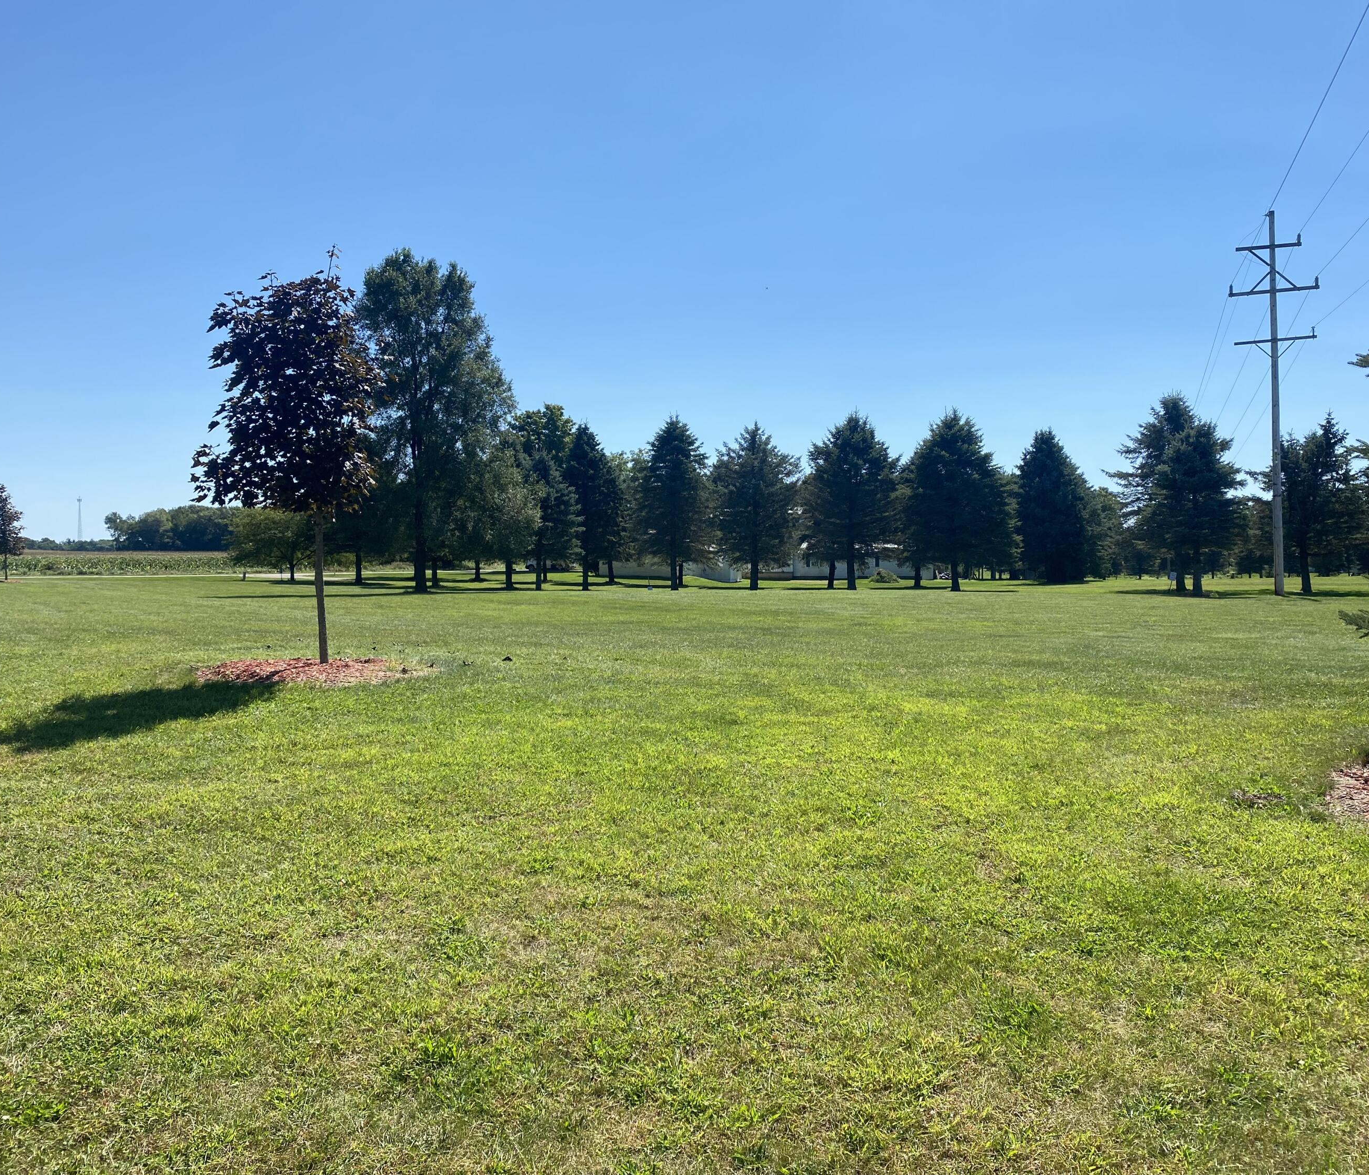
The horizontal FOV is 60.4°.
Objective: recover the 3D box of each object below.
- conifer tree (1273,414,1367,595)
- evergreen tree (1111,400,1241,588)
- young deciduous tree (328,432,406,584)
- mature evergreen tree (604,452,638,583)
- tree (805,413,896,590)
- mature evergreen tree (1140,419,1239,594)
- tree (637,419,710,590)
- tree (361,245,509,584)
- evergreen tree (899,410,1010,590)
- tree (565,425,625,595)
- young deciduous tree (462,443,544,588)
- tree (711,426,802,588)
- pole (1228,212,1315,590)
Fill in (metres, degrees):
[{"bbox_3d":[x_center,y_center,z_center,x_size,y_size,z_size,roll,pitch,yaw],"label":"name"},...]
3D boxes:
[{"bbox_3d":[27.750,-3.690,52.000,4.810,7.920,4.810,0,2,0],"label":"conifer tree"},{"bbox_3d":[19.911,-3.758,47.370,5.013,7.965,5.013,1,2,23],"label":"evergreen tree"},{"bbox_3d":[-17.100,-4.280,63.000,4.260,8.160,4.260,0,2,0],"label":"young deciduous tree"},{"bbox_3d":[-4.023,-3.907,64.880,2.930,7.345,2.930,0,2,-4],"label":"mature evergreen tree"},{"bbox_3d":[7.525,-3.840,52.870,4.127,7.959,4.127,0,2,8],"label":"tree"},{"bbox_3d":[18.257,-2.858,42.395,3.614,6.383,3.614,1,2,23],"label":"mature evergreen tree"},{"bbox_3d":[-0.420,-3.850,54.000,3.480,7.980,3.480,0,2,0],"label":"tree"},{"bbox_3d":[-11.301,-7.425,52.749,6.788,15.355,6.788,0,2,-12],"label":"tree"},{"bbox_3d":[11.720,-3.790,51.000,4.830,7.850,4.830,0,2,0],"label":"evergreen tree"},{"bbox_3d":[-4.128,-3.690,53.875,2.877,7.664,2.877,0,2,-4],"label":"tree"},{"bbox_3d":[-8.550,-3.300,55.000,3.780,6.840,3.780,0,2,0],"label":"young deciduous tree"},{"bbox_3d":[3.220,-3.640,53.000,3.970,7.550,3.970,0,2,0],"label":"tree"},{"bbox_3d":[21.374,-6.580,42.274,2.950,13.831,0.400,1,2,21],"label":"pole"}]

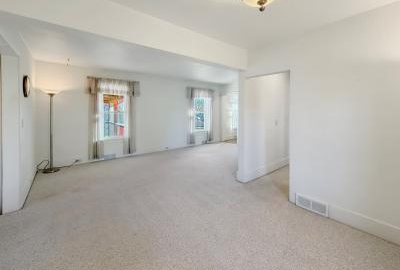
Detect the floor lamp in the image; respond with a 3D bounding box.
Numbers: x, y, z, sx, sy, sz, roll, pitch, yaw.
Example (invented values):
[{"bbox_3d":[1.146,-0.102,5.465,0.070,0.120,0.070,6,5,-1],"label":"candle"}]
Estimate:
[{"bbox_3d":[-3.310,-0.100,3.610,0.350,1.820,0.350,-3,5,-35],"label":"floor lamp"}]

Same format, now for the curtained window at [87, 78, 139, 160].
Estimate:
[{"bbox_3d":[-2.370,-0.475,4.540,1.270,2.170,0.170,-3,5,-35],"label":"curtained window"}]

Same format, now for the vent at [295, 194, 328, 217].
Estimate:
[{"bbox_3d":[1.485,0.925,2.165,0.030,0.175,0.355,-4,6,-42],"label":"vent"}]

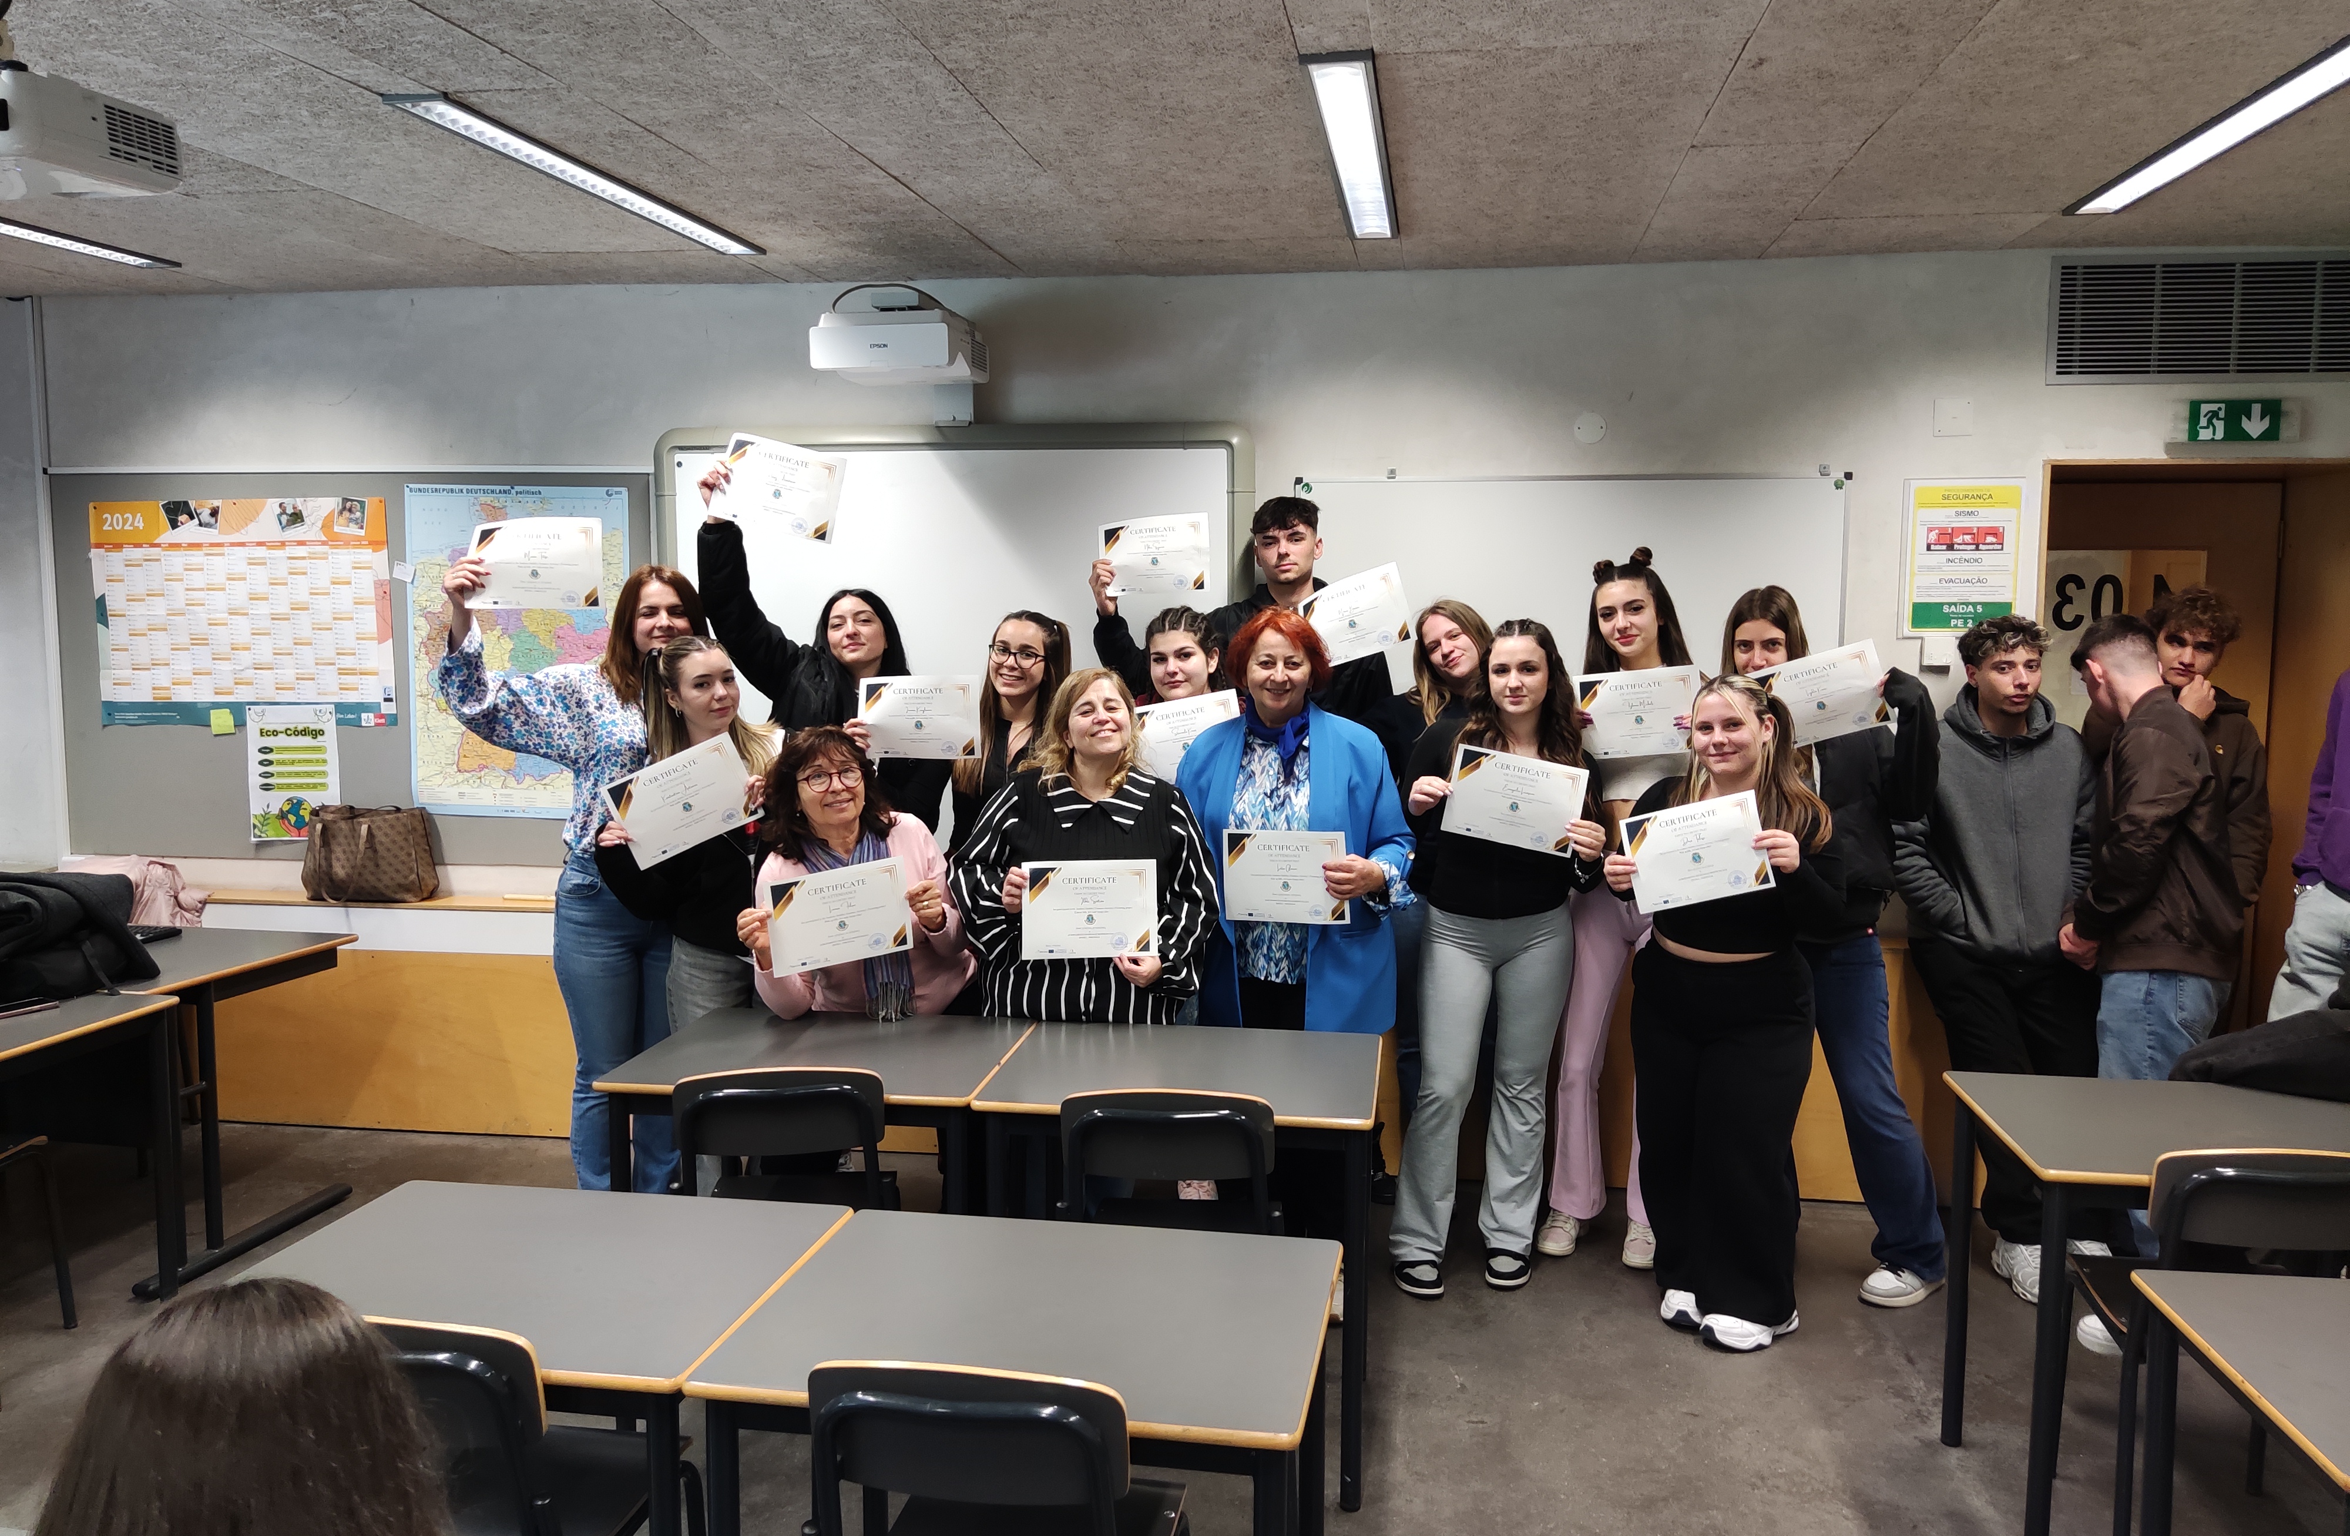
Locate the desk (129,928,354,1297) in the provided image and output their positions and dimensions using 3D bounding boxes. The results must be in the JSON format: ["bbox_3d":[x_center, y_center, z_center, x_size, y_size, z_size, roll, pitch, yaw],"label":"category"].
[{"bbox_3d":[-2.942,0.856,4.468,1.250,0.740,0.720,1,6,9],"label":"desk"}]

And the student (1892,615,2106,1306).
[{"bbox_3d":[2.031,0.430,4.204,0.480,1.620,0.440,2,6,20],"label":"student"}]

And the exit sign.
[{"bbox_3d":[2.783,-0.911,4.452,0.228,0.106,0.040,1,6,9],"label":"exit sign"}]

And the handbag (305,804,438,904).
[{"bbox_3d":[-2.458,0.263,5.203,0.400,0.300,0.170,1,5,8],"label":"handbag"}]

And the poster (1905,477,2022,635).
[{"bbox_3d":[2.092,-0.558,4.507,0.289,0.414,0.015,1,6,9],"label":"poster"}]

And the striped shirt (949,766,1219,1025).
[{"bbox_3d":[-0.207,0.324,3.863,0.570,0.660,0.360,1,6,6],"label":"striped shirt"}]

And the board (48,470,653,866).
[{"bbox_3d":[-2.566,-0.314,5.262,2.013,1.217,0.030,1,6,9],"label":"board"}]

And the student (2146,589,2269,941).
[{"bbox_3d":[2.573,0.359,4.412,0.480,1.690,0.380,2,5,22],"label":"student"}]

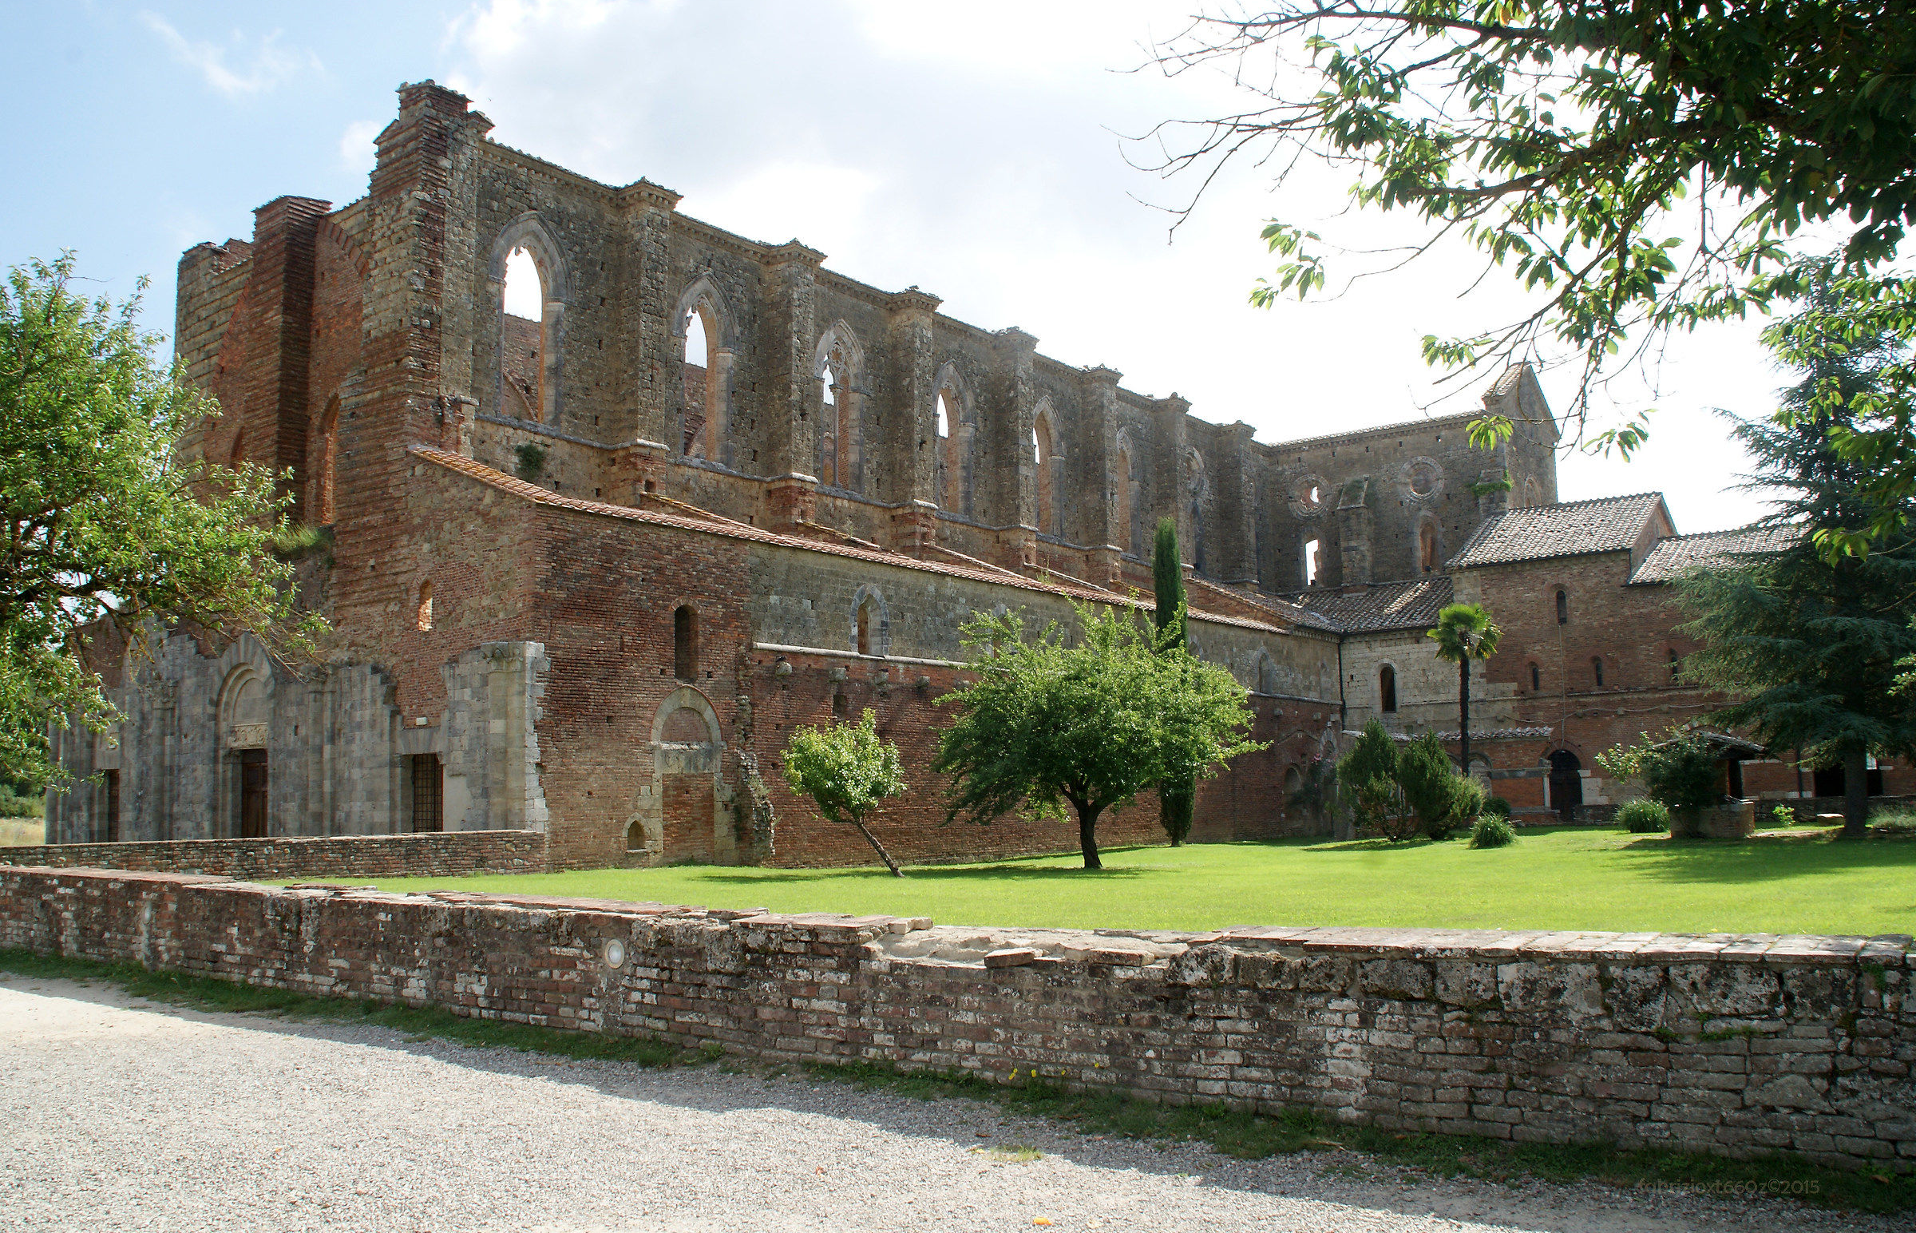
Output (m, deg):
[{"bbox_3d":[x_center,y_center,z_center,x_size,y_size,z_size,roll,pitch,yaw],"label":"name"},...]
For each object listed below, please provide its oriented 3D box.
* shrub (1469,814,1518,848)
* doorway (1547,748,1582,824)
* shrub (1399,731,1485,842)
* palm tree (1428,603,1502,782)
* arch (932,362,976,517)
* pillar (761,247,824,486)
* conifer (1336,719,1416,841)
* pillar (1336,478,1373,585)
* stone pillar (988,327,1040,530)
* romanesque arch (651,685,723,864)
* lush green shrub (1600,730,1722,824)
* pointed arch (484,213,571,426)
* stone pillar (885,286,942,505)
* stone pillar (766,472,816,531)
[{"bbox_3d":[14.362,5.762,38.610,1.286,0.924,1.247,0,-7,0],"label":"shrub"},{"bbox_3d":[20.603,5.762,48.728,1.144,2.486,0.300,-6,-9,39],"label":"doorway"},{"bbox_3d":[14.768,5.195,44.010,2.656,3.341,2.443,0,-7,0],"label":"shrub"},{"bbox_3d":[16.154,3.248,45.797,2.158,7.354,2.350,-3,-8,19],"label":"palm tree"},{"bbox_3d":[-0.390,-5.984,48.670,0.763,5.395,2.098,-6,-9,39],"label":"arch"},{"bbox_3d":[-4.821,-7.365,41.587,1.188,6.750,1.269,-6,-9,39],"label":"pillar"},{"bbox_3d":[12.922,5.037,44.433,2.349,3.789,2.300,-3,-7,16],"label":"conifer"},{"bbox_3d":[17.558,-3.722,63.361,1.296,4.698,0.918,-6,-9,39],"label":"pillar"},{"bbox_3d":[1.974,-6.393,49.925,1.188,6.750,1.269,-6,-9,39],"label":"stone pillar"},{"bbox_3d":[-5.600,3.239,29.501,0.400,3.652,1.929,-6,-9,39],"label":"romanesque arch"},{"bbox_3d":[19.123,4.550,39.063,3.005,2.925,2.600,-4,-8,26],"label":"lush green shrub"},{"bbox_3d":[-10.857,-7.448,35.911,0.763,5.423,2.235,-6,-9,39],"label":"pointed arch"},{"bbox_3d":[-1.423,-6.879,45.756,1.188,6.750,1.269,-6,-9,39],"label":"stone pillar"},{"bbox_3d":[-4.765,-3.263,41.625,0.981,1.537,1.155,-6,-9,39],"label":"stone pillar"}]

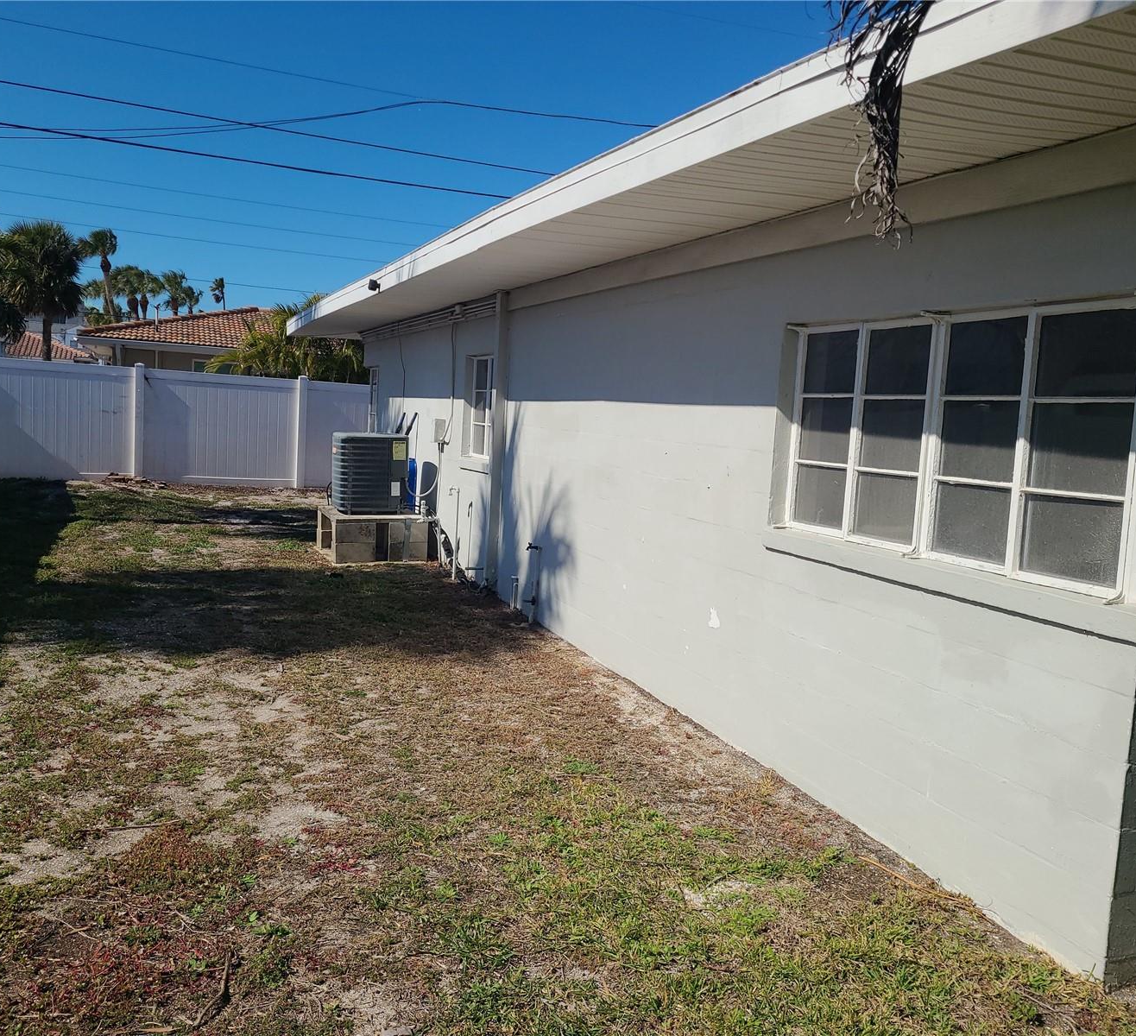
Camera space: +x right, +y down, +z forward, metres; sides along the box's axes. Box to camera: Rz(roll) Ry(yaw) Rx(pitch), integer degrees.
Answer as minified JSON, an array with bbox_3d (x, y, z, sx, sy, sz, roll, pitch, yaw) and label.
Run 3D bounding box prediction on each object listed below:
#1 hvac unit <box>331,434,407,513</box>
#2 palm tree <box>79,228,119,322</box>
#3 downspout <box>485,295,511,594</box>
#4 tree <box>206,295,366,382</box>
[{"bbox_3d":[-2.025,-0.465,10.601,0.675,0.775,0.675,1,6,-23],"label":"hvac unit"},{"bbox_3d":[-24.667,-10.274,54.493,2.200,9.568,2.200,1,6,-23],"label":"palm tree"},{"bbox_3d":[-0.578,-0.597,8.349,0.080,2.440,0.100,1,6,-23],"label":"downspout"},{"bbox_3d":[-5.503,-2.680,20.683,3.200,3.556,3.200,1,6,-23],"label":"tree"}]

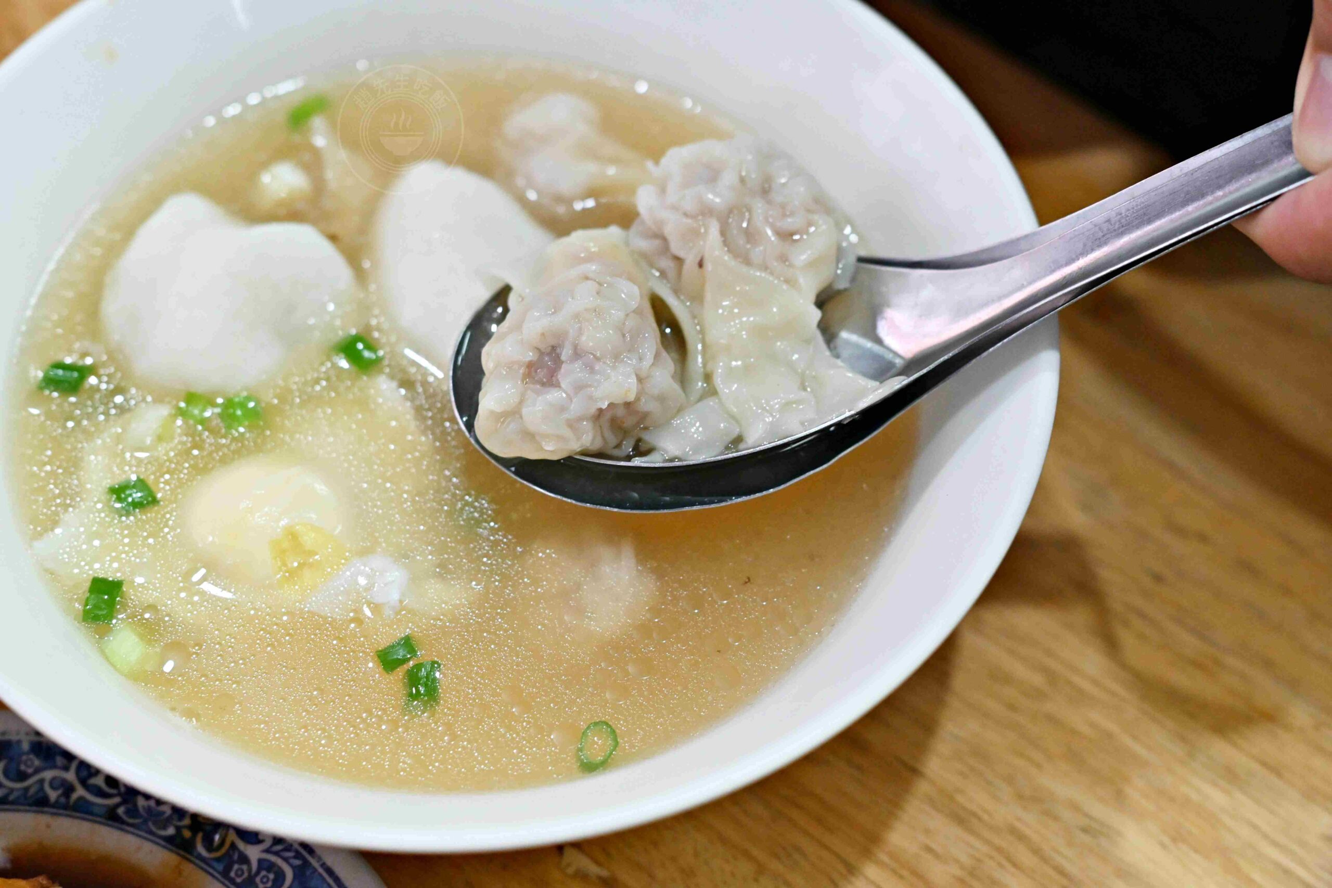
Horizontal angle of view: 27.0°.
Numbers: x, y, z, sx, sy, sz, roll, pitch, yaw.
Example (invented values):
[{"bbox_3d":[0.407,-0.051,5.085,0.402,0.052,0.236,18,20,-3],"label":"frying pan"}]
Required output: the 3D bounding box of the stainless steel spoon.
[{"bbox_3d":[0.040,-0.022,0.372,0.146,0.044,0.047,-11,59,2],"label":"stainless steel spoon"}]

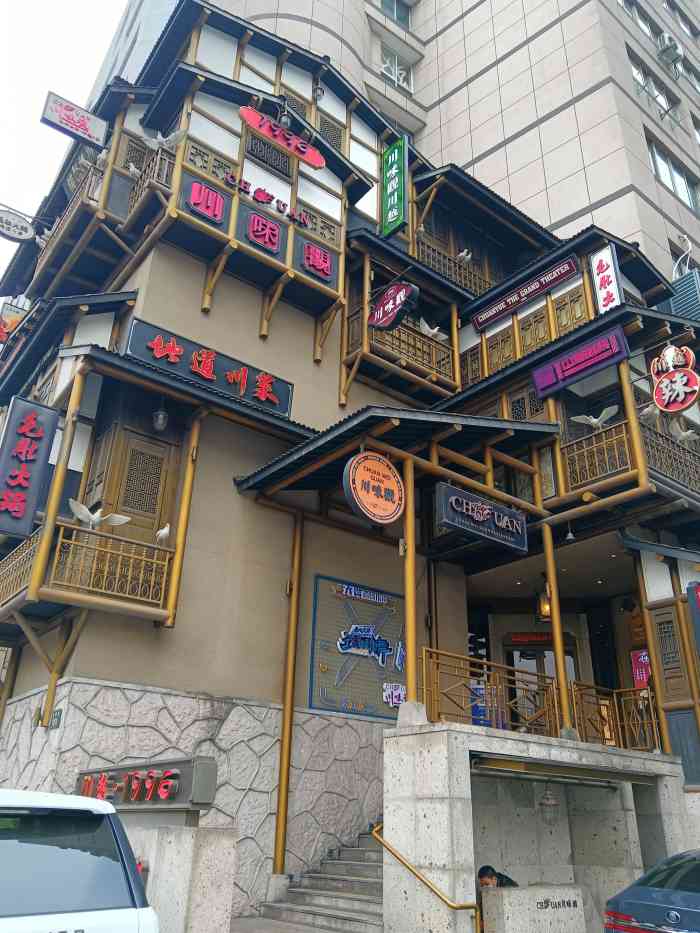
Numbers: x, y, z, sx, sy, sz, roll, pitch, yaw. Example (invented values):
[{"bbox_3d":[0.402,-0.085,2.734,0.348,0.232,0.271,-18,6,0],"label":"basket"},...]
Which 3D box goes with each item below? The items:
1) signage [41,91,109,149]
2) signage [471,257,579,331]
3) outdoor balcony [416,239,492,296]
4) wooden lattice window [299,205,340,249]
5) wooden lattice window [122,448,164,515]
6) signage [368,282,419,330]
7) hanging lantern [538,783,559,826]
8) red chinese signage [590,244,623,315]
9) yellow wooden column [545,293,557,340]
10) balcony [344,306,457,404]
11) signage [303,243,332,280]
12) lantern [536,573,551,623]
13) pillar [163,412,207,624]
[{"bbox_3d":[-4.441,-5.614,11.866,0.979,0.612,0.122,19,-31,-32],"label":"signage"},{"bbox_3d":[3.225,-3.259,13.759,0.100,0.350,2.360,-1,-17,-42],"label":"signage"},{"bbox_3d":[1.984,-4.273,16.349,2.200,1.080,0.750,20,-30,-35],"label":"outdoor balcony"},{"bbox_3d":[-0.569,-4.542,13.770,0.989,0.530,0.071,20,-31,-33],"label":"wooden lattice window"},{"bbox_3d":[-3.003,0.218,10.584,0.540,0.920,0.050,20,-30,-35],"label":"wooden lattice window"},{"bbox_3d":[0.792,-2.835,12.941,0.180,0.750,1.200,20,-30,-35],"label":"signage"},{"bbox_3d":[2.924,4.948,10.603,0.260,0.550,0.260,20,-30,-34],"label":"hanging lantern"},{"bbox_3d":[4.508,-3.160,12.714,0.136,1.552,0.398,20,-32,-33],"label":"red chinese signage"},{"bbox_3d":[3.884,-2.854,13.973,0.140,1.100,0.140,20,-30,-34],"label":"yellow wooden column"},{"bbox_3d":[1.055,-2.103,14.266,2.460,1.220,0.720,20,-30,-35],"label":"balcony"},{"bbox_3d":[-0.625,-3.933,13.935,0.611,0.601,0.097,20,-32,-33],"label":"signage"},{"bbox_3d":[3.783,2.536,14.051,0.349,0.970,0.349,20,-32,-33],"label":"lantern"},{"bbox_3d":[-2.352,0.646,10.470,0.133,3.264,0.133,20,-31,-34],"label":"pillar"}]

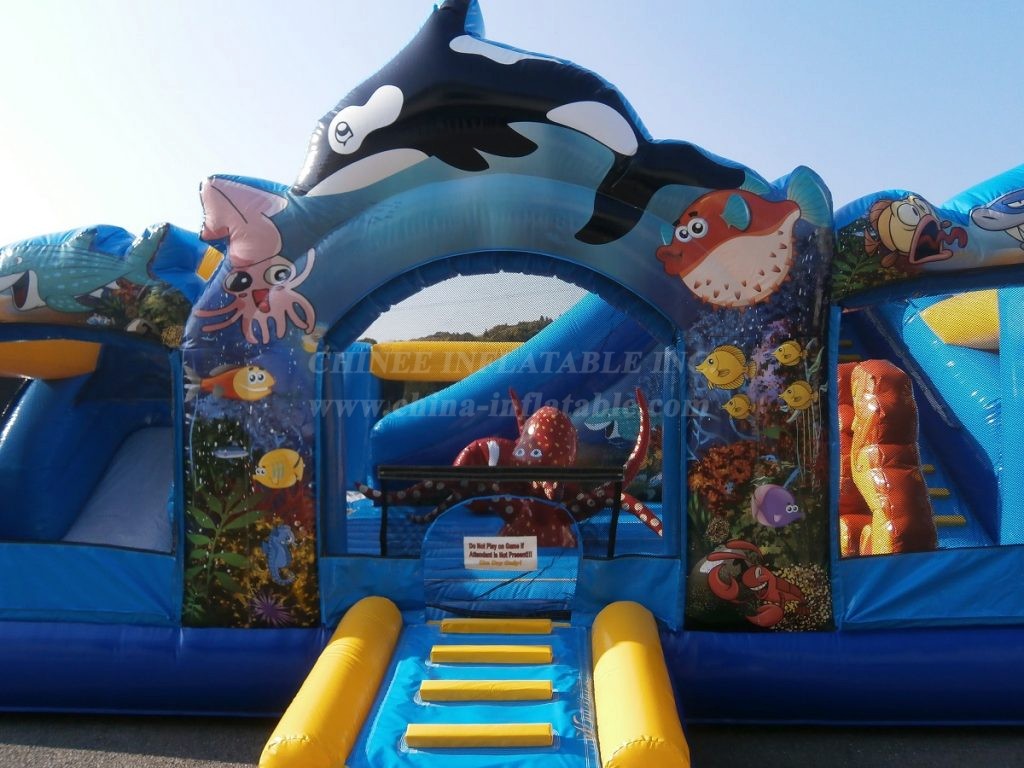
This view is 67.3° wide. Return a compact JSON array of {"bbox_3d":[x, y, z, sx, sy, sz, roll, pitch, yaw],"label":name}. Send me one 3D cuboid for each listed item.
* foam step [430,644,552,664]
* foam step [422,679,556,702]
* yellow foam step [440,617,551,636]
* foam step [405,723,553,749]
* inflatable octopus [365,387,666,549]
[{"bbox_3d":[-0.094,1.306,3.715,0.575,0.052,0.075,-1,8,3],"label":"foam step"},{"bbox_3d":[-0.111,1.350,3.386,0.575,0.052,0.075,-1,8,3],"label":"foam step"},{"bbox_3d":[-0.079,1.266,4.014,0.575,0.052,0.075,-1,8,3],"label":"yellow foam step"},{"bbox_3d":[-0.127,1.395,3.051,0.575,0.052,0.075,-1,8,3],"label":"foam step"},{"bbox_3d":[0.010,0.550,6.050,2.200,1.220,1.750,0,-1,27],"label":"inflatable octopus"}]

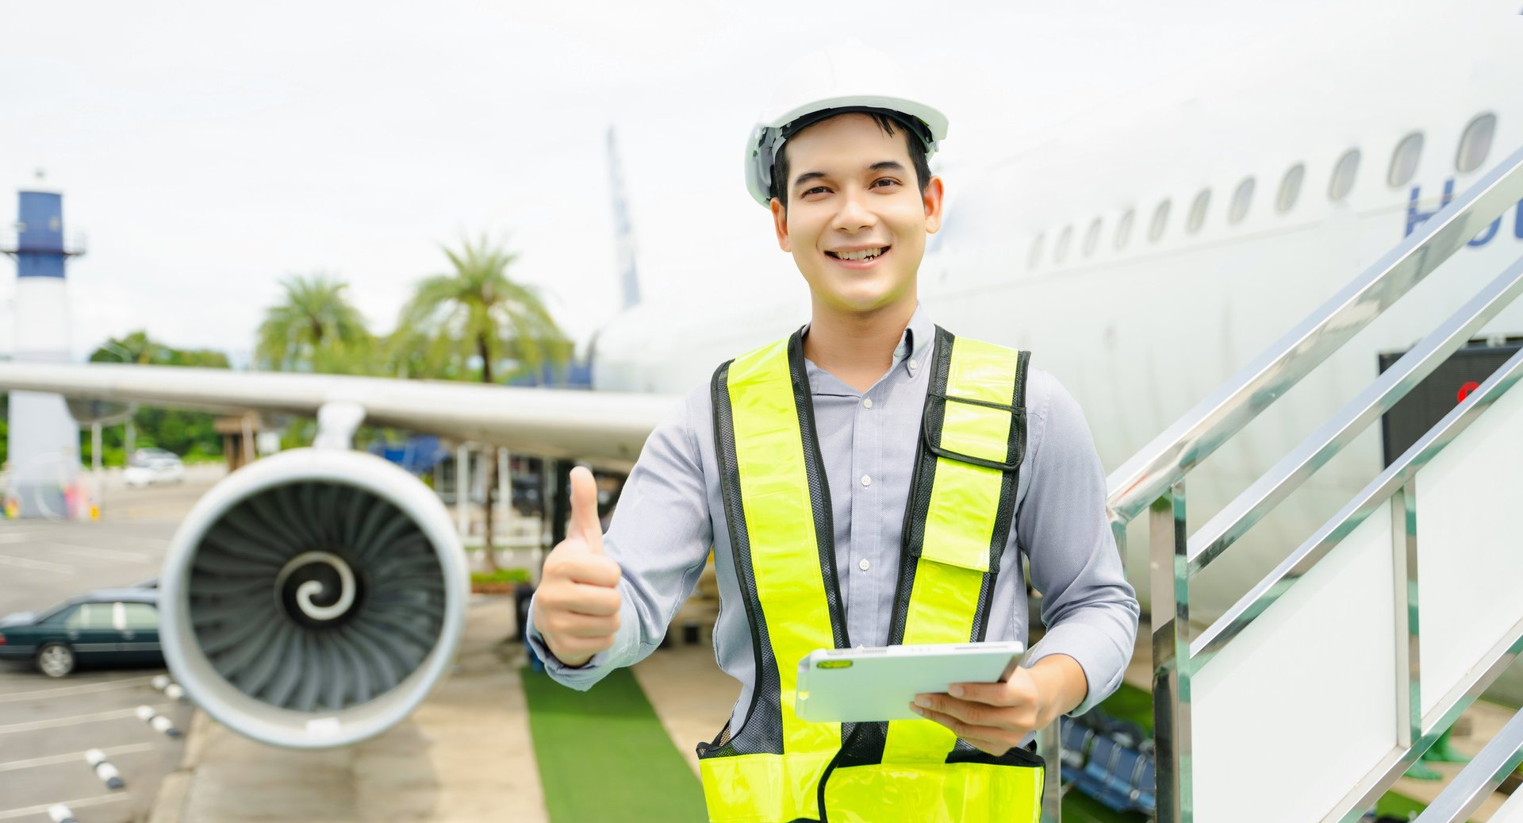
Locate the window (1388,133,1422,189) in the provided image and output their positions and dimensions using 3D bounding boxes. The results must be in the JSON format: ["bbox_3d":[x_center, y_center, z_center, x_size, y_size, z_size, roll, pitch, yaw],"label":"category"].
[{"bbox_3d":[3.589,-1.397,7.766,0.050,0.335,0.235,16,-4,-13],"label":"window"}]

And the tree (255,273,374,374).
[{"bbox_3d":[-15.367,-0.350,48.000,4.100,8.900,4.100,-1,0,-18],"label":"tree"}]

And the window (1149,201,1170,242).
[{"bbox_3d":[2.956,-1.412,10.354,0.050,0.335,0.235,16,-4,-13],"label":"window"}]

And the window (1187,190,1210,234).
[{"bbox_3d":[3.083,-1.409,9.837,0.050,0.335,0.235,16,-4,-13],"label":"window"}]

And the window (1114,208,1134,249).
[{"bbox_3d":[2.830,-1.415,10.872,0.050,0.335,0.235,16,-4,-13],"label":"window"}]

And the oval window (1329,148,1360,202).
[{"bbox_3d":[3.462,-1.400,8.283,0.050,0.335,0.235,16,-4,-13],"label":"oval window"}]

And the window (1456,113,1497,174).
[{"bbox_3d":[3.715,-1.394,7.248,0.050,0.335,0.235,16,-4,-13],"label":"window"}]

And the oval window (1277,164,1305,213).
[{"bbox_3d":[3.336,-1.403,8.801,0.050,0.335,0.235,16,-4,-13],"label":"oval window"}]

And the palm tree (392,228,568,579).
[{"bbox_3d":[-7.143,-0.260,35.500,4.400,8.550,4.400,-1,0,-11],"label":"palm tree"}]

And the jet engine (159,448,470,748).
[{"bbox_3d":[-4.858,1.760,15.771,3.000,3.050,5.500,-1,1,-14],"label":"jet engine"}]

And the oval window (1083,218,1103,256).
[{"bbox_3d":[2.703,-1.418,11.390,0.050,0.335,0.235,16,-4,-13],"label":"oval window"}]

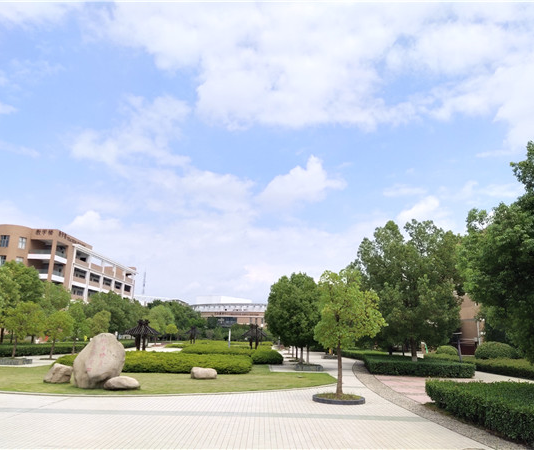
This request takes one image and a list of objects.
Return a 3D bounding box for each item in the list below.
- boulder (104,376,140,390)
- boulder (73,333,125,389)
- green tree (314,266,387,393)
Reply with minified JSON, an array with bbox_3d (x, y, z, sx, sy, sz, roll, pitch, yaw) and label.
[{"bbox_3d":[-4.232,4.616,12.602,0.999,0.322,0.650,6,-15,-17],"label":"boulder"},{"bbox_3d":[-5.081,4.084,13.154,1.480,1.588,1.050,6,-15,-19],"label":"boulder"},{"bbox_3d":[2.322,2.991,12.196,1.991,3.557,1.991,-1,-15,10],"label":"green tree"}]

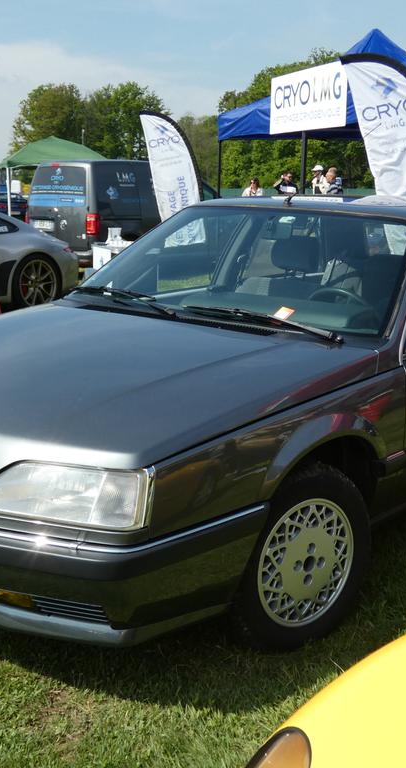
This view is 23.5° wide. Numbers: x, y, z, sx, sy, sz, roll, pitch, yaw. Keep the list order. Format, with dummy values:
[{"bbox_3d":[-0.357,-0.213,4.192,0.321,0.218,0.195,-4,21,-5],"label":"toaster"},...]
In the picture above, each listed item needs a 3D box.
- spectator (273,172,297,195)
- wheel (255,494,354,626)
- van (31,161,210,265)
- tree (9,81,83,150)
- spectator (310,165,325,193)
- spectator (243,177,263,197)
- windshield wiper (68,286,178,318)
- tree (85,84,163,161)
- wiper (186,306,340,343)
[{"bbox_3d":[1.663,-3.348,19.658,0.550,1.780,0.360,-4,12,-17],"label":"spectator"},{"bbox_3d":[0.272,0.530,3.011,0.410,0.410,0.160,-9,15,-39],"label":"wheel"},{"bbox_3d":[-1.044,-3.416,19.571,1.920,1.950,4.750,10,15,40],"label":"van"},{"bbox_3d":[-15.961,-25.255,101.168,8.000,11.500,8.000,0,12,0],"label":"tree"},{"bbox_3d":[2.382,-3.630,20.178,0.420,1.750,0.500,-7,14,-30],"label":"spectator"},{"bbox_3d":[0.998,-3.316,19.711,0.480,1.670,0.320,5,12,21],"label":"spectator"},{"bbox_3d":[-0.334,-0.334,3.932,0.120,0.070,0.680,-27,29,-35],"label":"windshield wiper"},{"bbox_3d":[-7.397,-22.567,91.984,8.000,11.200,8.000,0,12,0],"label":"tree"},{"bbox_3d":[0.200,-0.233,3.455,0.712,0.060,0.070,15,19,39],"label":"wiper"}]

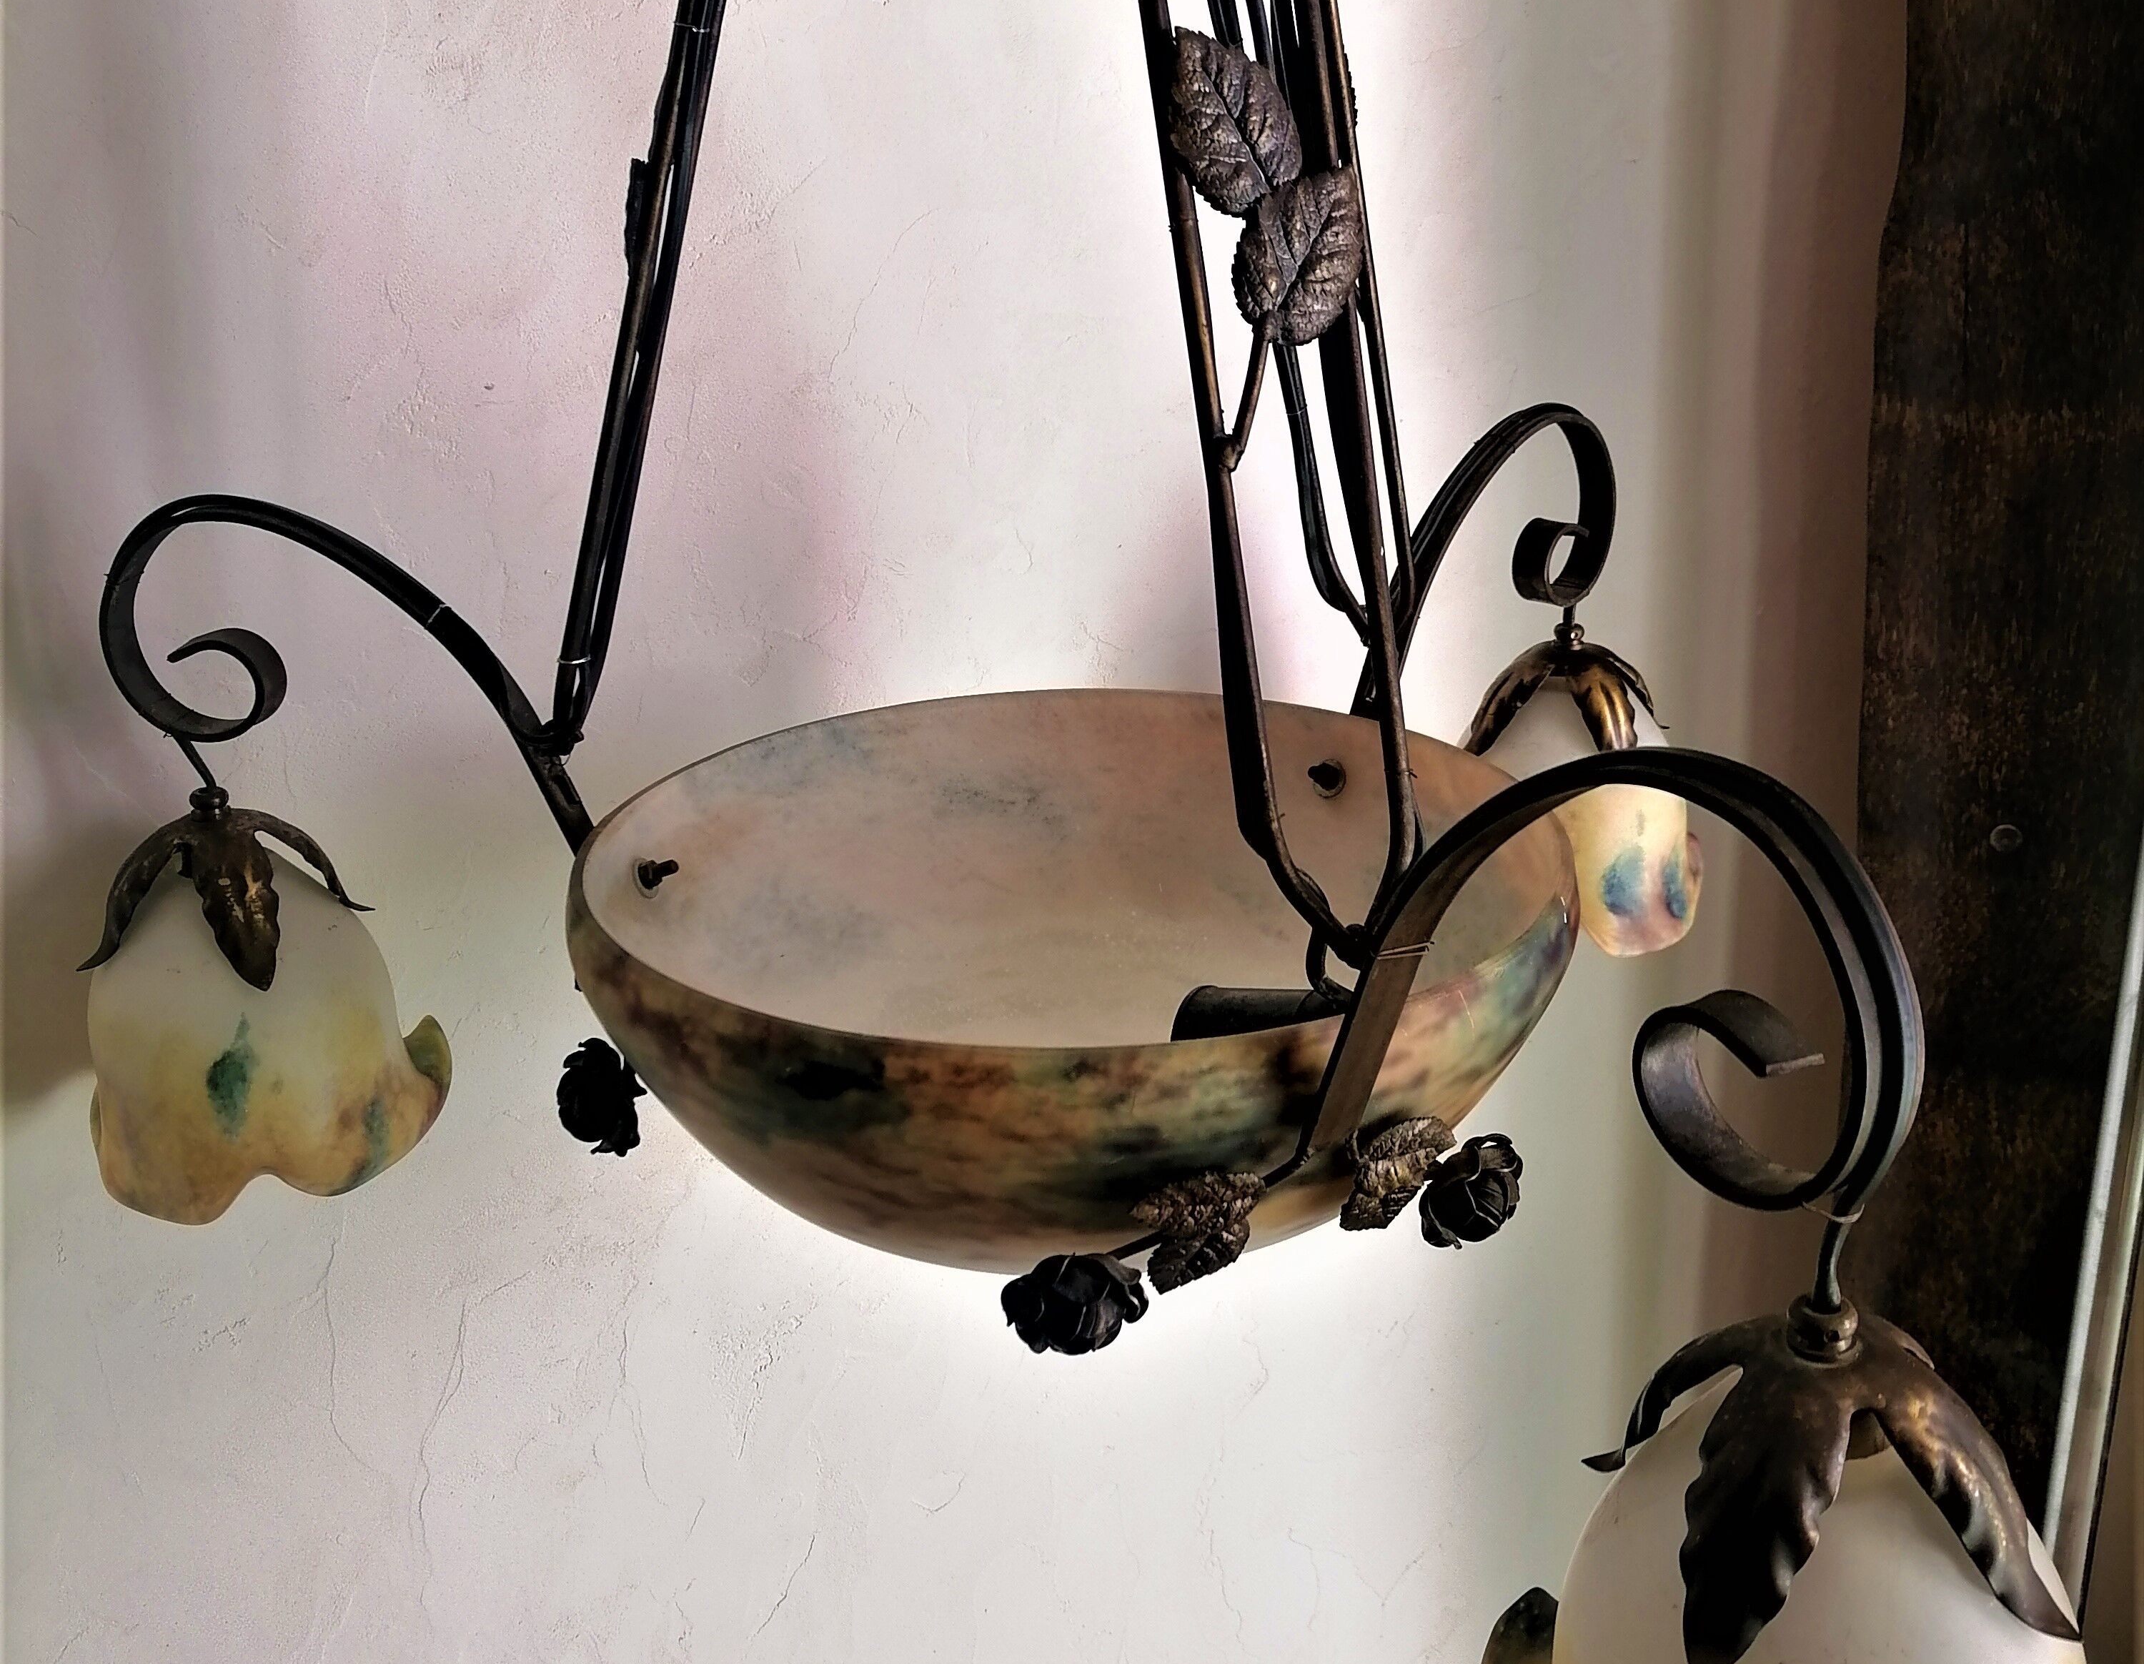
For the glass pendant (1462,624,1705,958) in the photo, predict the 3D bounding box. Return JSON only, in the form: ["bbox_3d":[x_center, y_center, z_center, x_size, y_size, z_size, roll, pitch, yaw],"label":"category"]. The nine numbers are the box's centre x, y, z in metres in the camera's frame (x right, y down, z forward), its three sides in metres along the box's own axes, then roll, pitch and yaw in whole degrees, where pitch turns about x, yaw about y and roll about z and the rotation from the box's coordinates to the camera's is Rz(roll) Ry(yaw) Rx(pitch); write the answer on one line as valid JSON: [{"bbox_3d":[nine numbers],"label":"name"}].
[{"bbox_3d":[0.233,-0.034,1.028,0.129,0.141,0.129,-5,21,0],"label":"glass pendant"}]

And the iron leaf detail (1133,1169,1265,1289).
[{"bbox_3d":[0.036,0.112,0.609,0.043,0.036,0.030,-11,22,-21],"label":"iron leaf detail"}]

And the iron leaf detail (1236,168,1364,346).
[{"bbox_3d":[0.060,-0.151,0.568,0.036,0.052,0.012,27,1,-18],"label":"iron leaf detail"}]

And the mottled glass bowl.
[{"bbox_3d":[0.003,0.066,0.774,0.343,0.141,0.343,-1,20,0],"label":"mottled glass bowl"}]

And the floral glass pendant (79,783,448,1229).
[{"bbox_3d":[-0.312,0.051,0.810,0.133,0.139,0.133,-2,20,0],"label":"floral glass pendant"}]

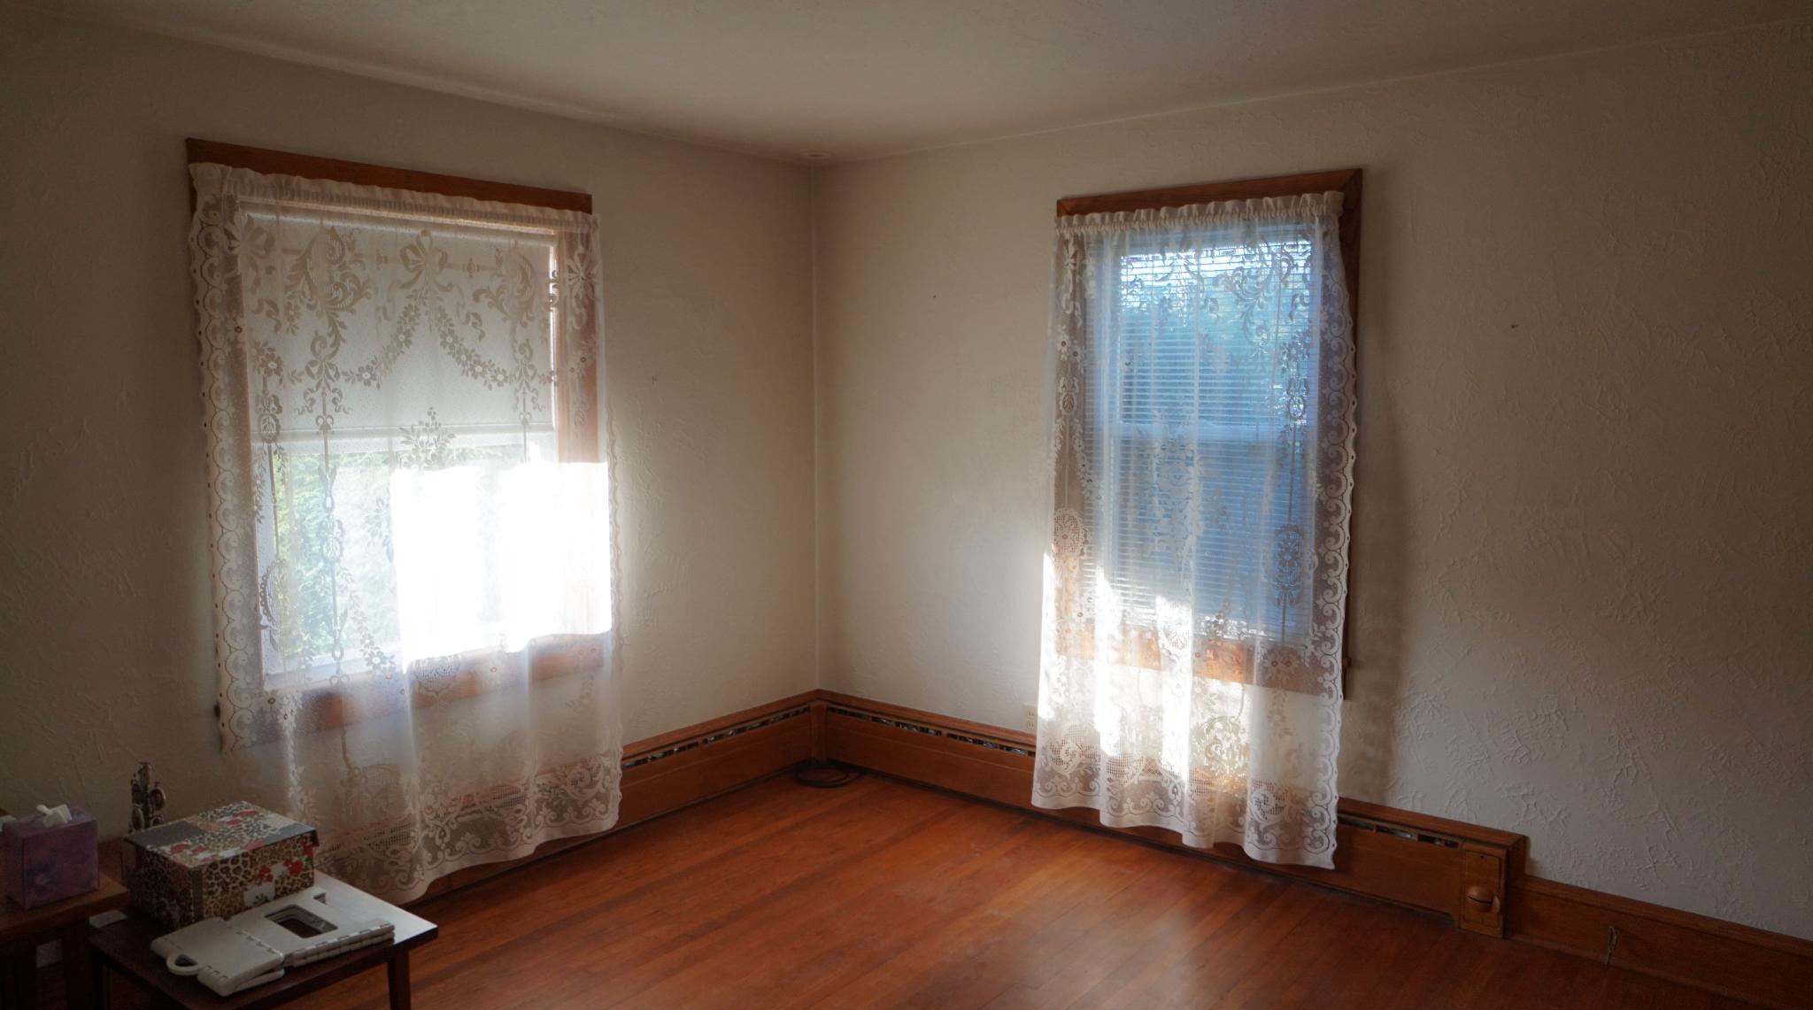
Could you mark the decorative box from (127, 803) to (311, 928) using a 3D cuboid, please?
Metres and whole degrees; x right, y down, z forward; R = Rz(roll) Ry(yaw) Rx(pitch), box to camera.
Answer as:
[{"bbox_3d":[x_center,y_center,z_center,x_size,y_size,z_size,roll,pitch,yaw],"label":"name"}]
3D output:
[{"bbox_3d":[-1.507,0.785,2.662,0.300,0.128,0.252,4,7,34],"label":"decorative box"}]

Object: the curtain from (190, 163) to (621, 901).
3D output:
[{"bbox_3d":[-1.388,0.122,3.596,0.120,2.057,1.260,5,8,38],"label":"curtain"}]

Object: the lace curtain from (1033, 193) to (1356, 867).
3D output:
[{"bbox_3d":[0.891,0.085,3.909,1.059,2.067,0.120,5,8,38],"label":"lace curtain"}]

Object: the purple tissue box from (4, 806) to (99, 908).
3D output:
[{"bbox_3d":[-1.561,0.643,2.208,0.109,0.132,0.112,5,8,39],"label":"purple tissue box"}]

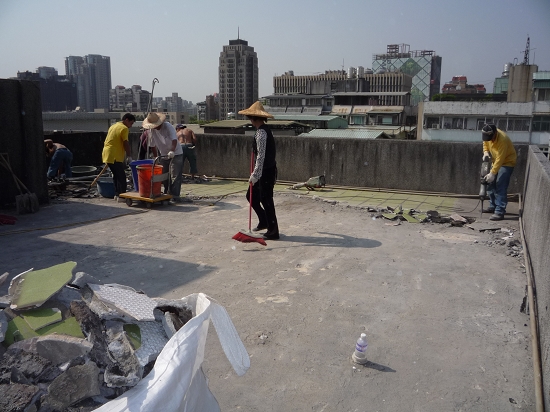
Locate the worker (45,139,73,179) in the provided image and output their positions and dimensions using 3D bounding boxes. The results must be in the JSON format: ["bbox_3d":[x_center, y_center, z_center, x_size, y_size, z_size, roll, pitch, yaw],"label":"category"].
[{"bbox_3d":[-5.019,-1.053,11.004,0.750,0.970,0.500,8,13,34],"label":"worker"}]

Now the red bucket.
[{"bbox_3d":[-2.156,-0.425,8.187,0.450,0.500,0.450,0,11,0],"label":"red bucket"}]

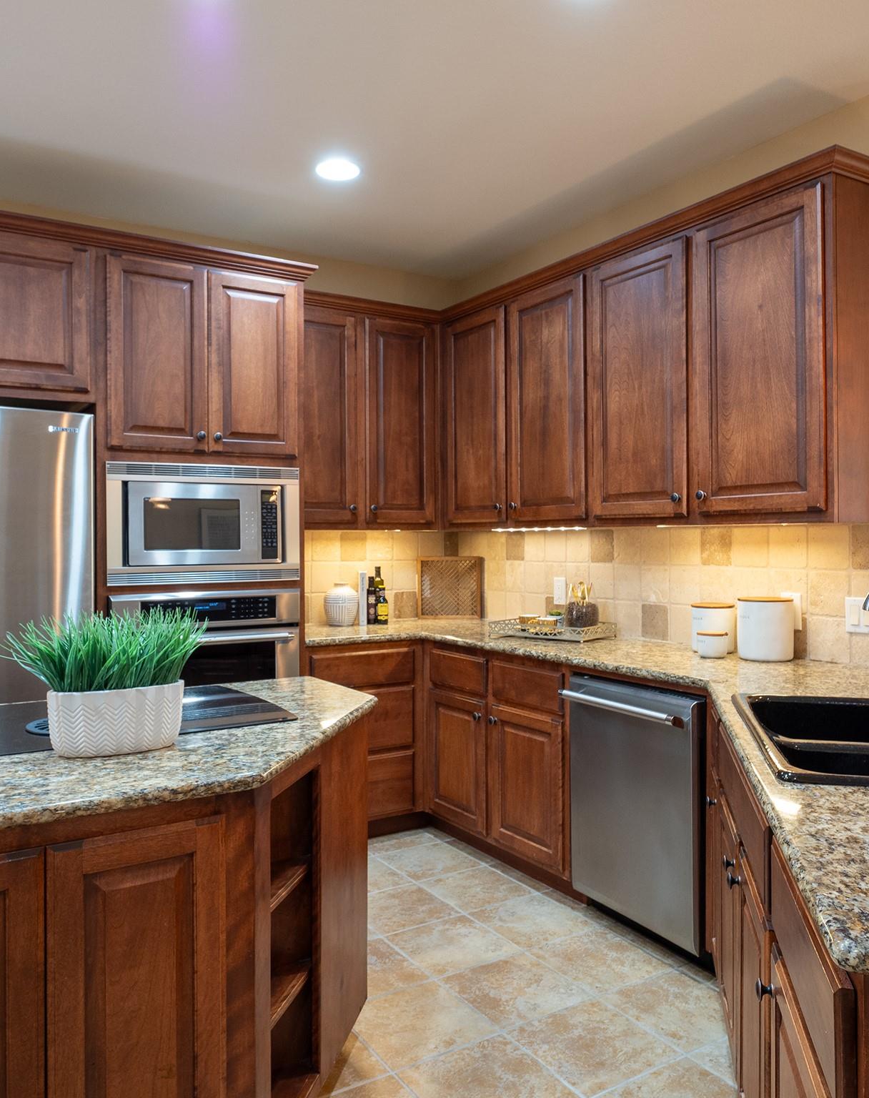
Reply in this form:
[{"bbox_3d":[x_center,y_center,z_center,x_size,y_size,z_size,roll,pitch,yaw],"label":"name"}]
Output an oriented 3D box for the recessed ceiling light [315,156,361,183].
[{"bbox_3d":[-0.373,-1.448,3.249,0.190,0.030,0.190,0,0,0],"label":"recessed ceiling light"}]

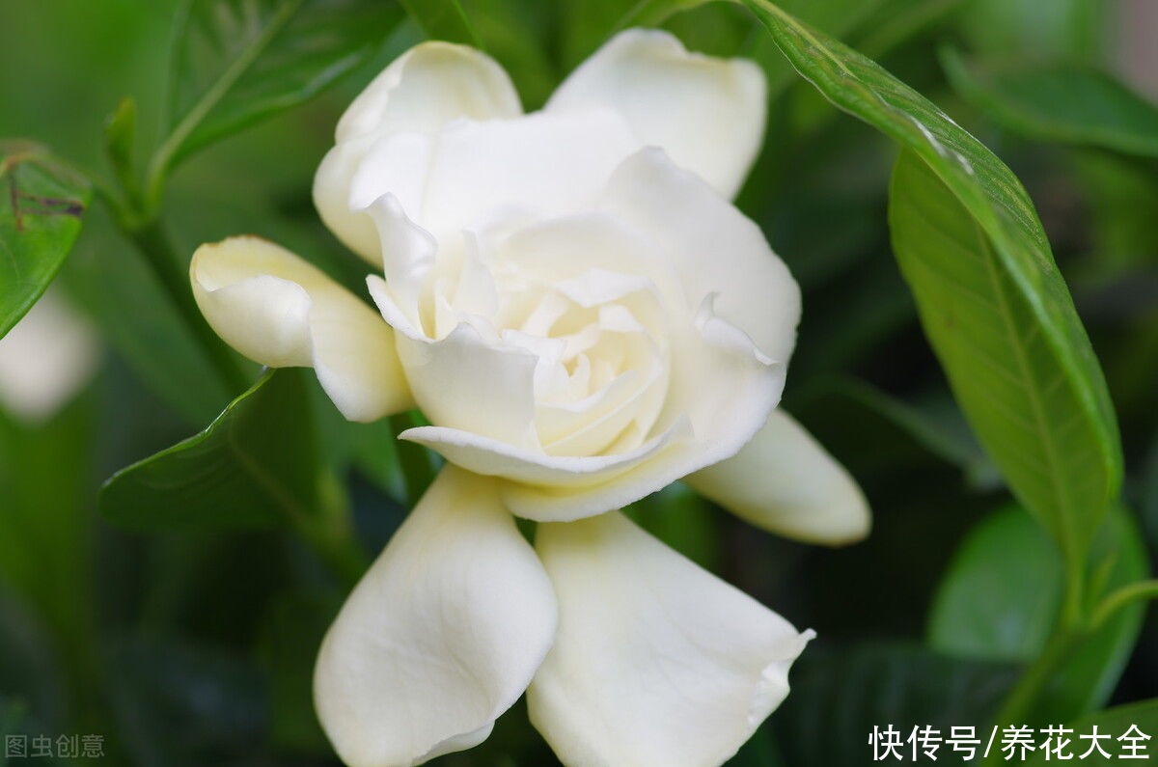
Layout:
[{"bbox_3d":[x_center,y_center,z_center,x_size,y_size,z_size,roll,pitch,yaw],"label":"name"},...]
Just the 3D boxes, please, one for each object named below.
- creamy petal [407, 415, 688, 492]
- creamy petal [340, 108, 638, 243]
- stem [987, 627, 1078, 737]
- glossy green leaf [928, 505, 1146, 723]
[{"bbox_3d":[-0.004,0.008,0.547,0.033,0.008,0.012,-1,12,-3],"label":"creamy petal"},{"bbox_3d":[-0.010,-0.024,0.555,0.033,0.016,0.010,3,-15,1],"label":"creamy petal"},{"bbox_3d":[0.054,0.036,0.575,0.004,0.015,0.004,30,6,3],"label":"stem"},{"bbox_3d":[0.057,0.029,0.600,0.026,0.027,0.009,6,-12,7],"label":"glossy green leaf"}]

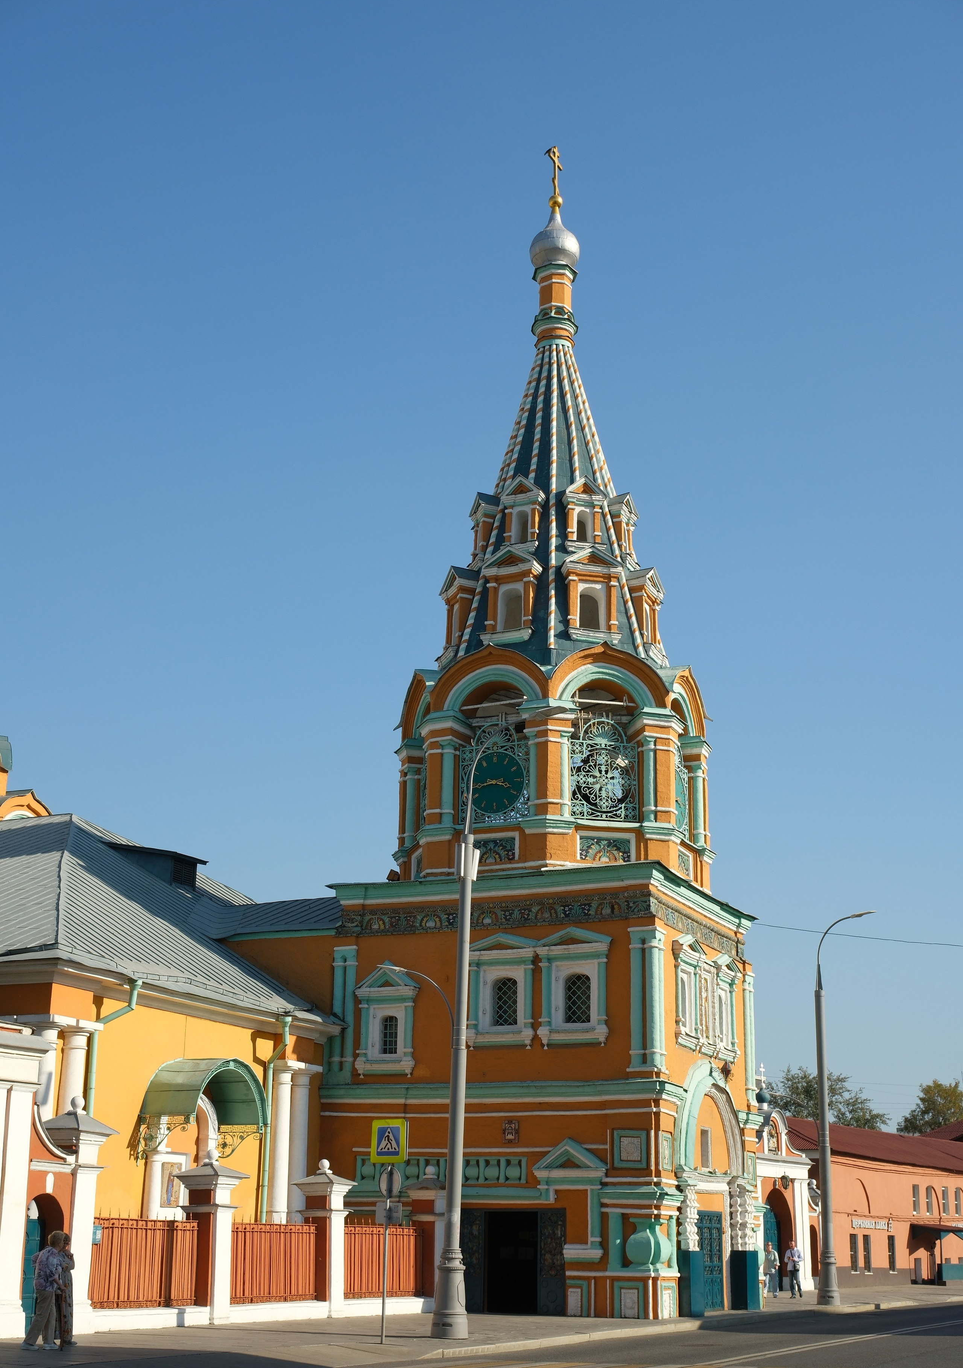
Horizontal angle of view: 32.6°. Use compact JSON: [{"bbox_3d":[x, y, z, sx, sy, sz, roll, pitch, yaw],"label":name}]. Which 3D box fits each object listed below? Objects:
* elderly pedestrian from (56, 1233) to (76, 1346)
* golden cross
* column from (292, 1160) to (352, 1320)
[{"bbox_3d":[-6.446,9.408,25.528,0.400,1.640,0.480,17,-25,-39],"label":"elderly pedestrian"},{"bbox_3d":[2.355,-16.422,53.196,0.280,2.280,1.150,-8,-21,24],"label":"golden cross"},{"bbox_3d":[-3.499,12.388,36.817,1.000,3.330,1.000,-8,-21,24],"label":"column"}]

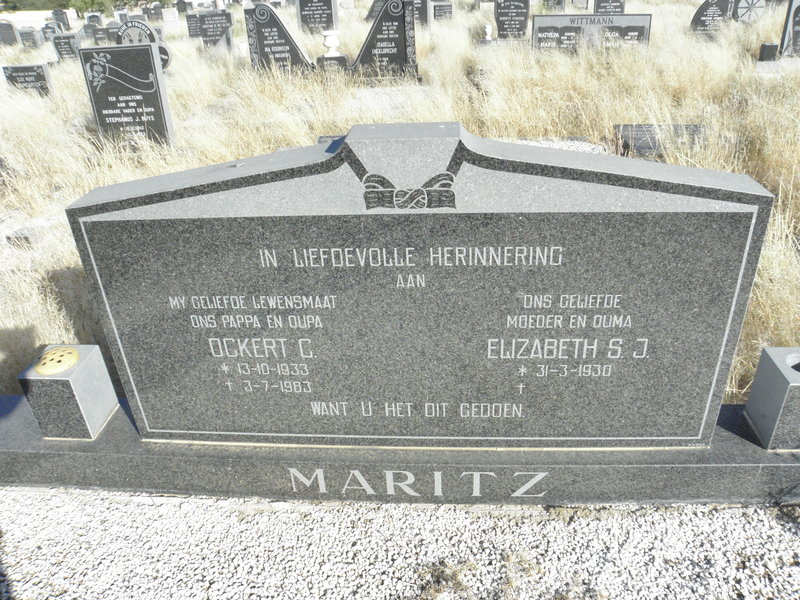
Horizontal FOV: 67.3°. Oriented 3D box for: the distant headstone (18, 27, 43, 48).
[{"bbox_3d":[-9.843,-6.919,15.976,0.406,0.509,0.180,0,30,5],"label":"distant headstone"}]

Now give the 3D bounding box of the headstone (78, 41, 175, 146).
[{"bbox_3d":[-2.423,-1.794,5.361,0.651,0.854,0.130,0,30,5],"label":"headstone"}]

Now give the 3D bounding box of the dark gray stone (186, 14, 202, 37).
[{"bbox_3d":[-4.367,-5.809,12.778,0.244,0.427,0.120,0,30,5],"label":"dark gray stone"}]

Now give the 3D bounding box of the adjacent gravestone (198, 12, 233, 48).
[{"bbox_3d":[-3.911,-5.727,12.848,0.621,0.748,0.180,0,30,5],"label":"adjacent gravestone"}]

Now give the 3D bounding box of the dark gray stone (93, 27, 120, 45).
[{"bbox_3d":[-7.471,-6.687,15.309,0.590,0.407,0.150,0,30,5],"label":"dark gray stone"}]

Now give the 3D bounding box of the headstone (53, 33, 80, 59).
[{"bbox_3d":[-7.092,-5.359,12.820,0.436,0.546,0.160,0,30,5],"label":"headstone"}]

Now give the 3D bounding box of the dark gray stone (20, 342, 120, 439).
[{"bbox_3d":[-0.973,0.274,1.779,0.156,0.221,0.156,0,29,5],"label":"dark gray stone"}]

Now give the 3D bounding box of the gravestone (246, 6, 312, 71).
[{"bbox_3d":[-1.801,-3.864,8.935,0.897,0.919,0.140,-1,29,3],"label":"gravestone"}]

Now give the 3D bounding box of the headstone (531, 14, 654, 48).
[{"bbox_3d":[2.820,-3.912,8.874,1.674,0.515,0.150,0,30,5],"label":"headstone"}]

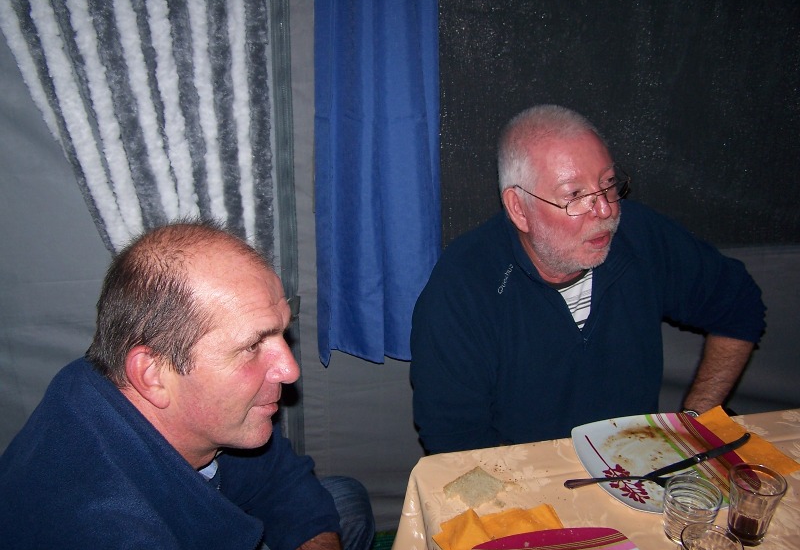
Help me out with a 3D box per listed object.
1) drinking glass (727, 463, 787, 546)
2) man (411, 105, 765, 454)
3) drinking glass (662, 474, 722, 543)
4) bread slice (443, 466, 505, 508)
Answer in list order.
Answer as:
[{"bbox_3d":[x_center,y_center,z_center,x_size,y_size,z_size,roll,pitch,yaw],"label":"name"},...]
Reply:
[{"bbox_3d":[0.448,0.296,1.116,0.069,0.086,0.069,3,21,0],"label":"drinking glass"},{"bbox_3d":[0.307,0.331,1.449,0.620,1.200,0.720,-4,23,-17],"label":"man"},{"bbox_3d":[0.369,0.302,1.117,0.071,0.066,0.071,3,21,0],"label":"drinking glass"},{"bbox_3d":[0.101,0.288,1.179,0.062,0.013,0.092,22,28,39],"label":"bread slice"}]

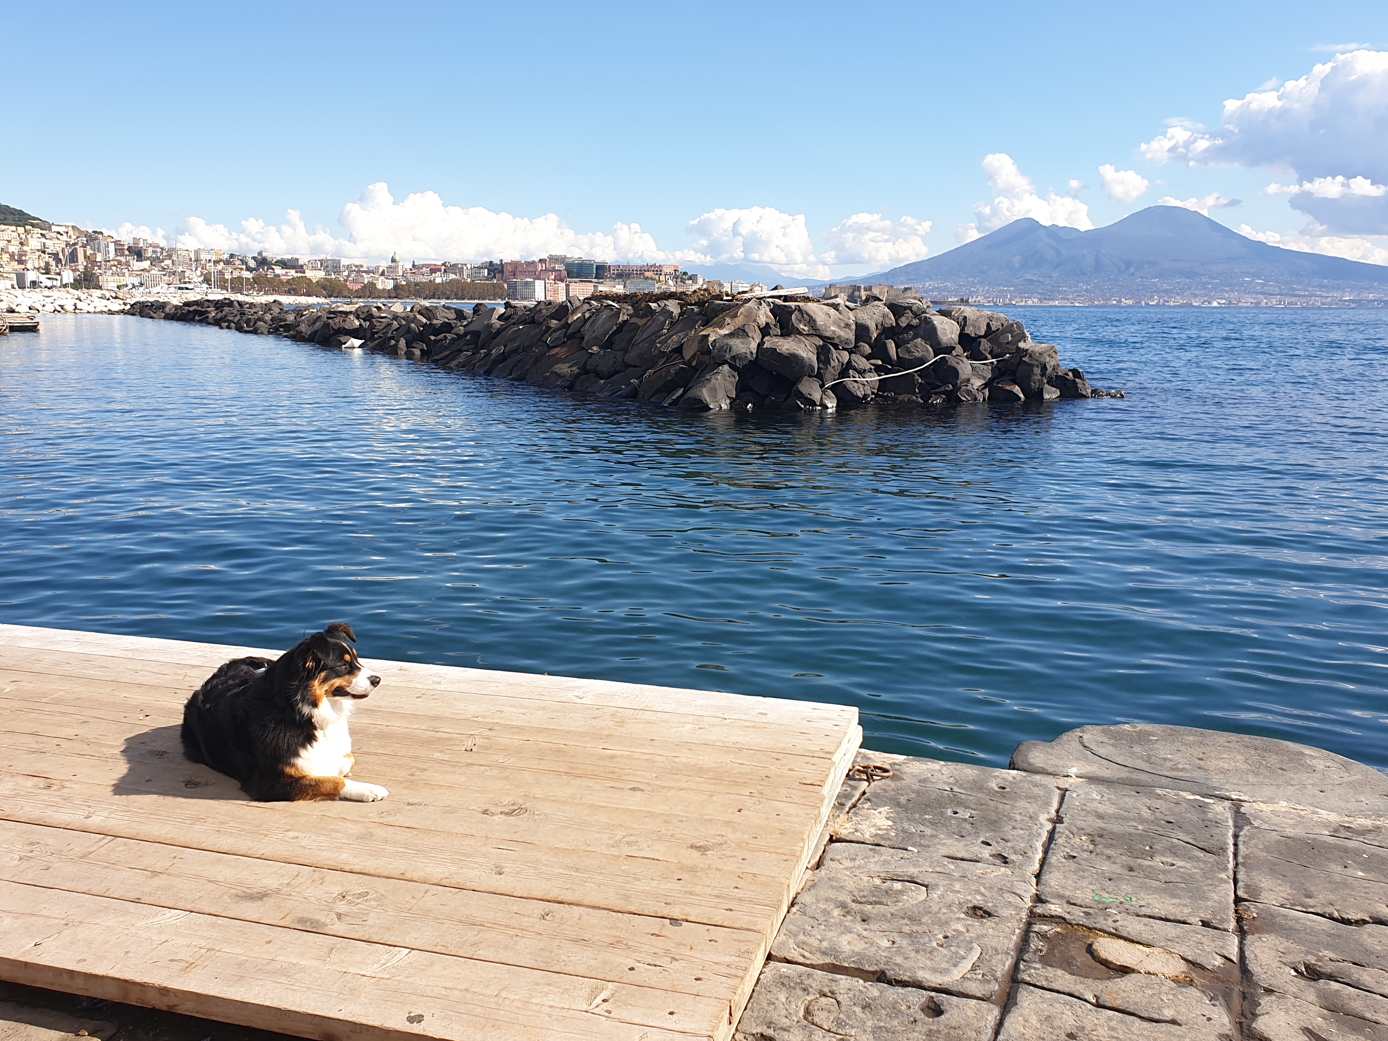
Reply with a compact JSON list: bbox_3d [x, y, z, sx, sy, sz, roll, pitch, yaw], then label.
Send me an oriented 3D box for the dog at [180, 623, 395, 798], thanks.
[{"bbox_3d":[-1.171,0.489,2.976,0.800,0.455,0.370,8,14,33],"label":"dog"}]

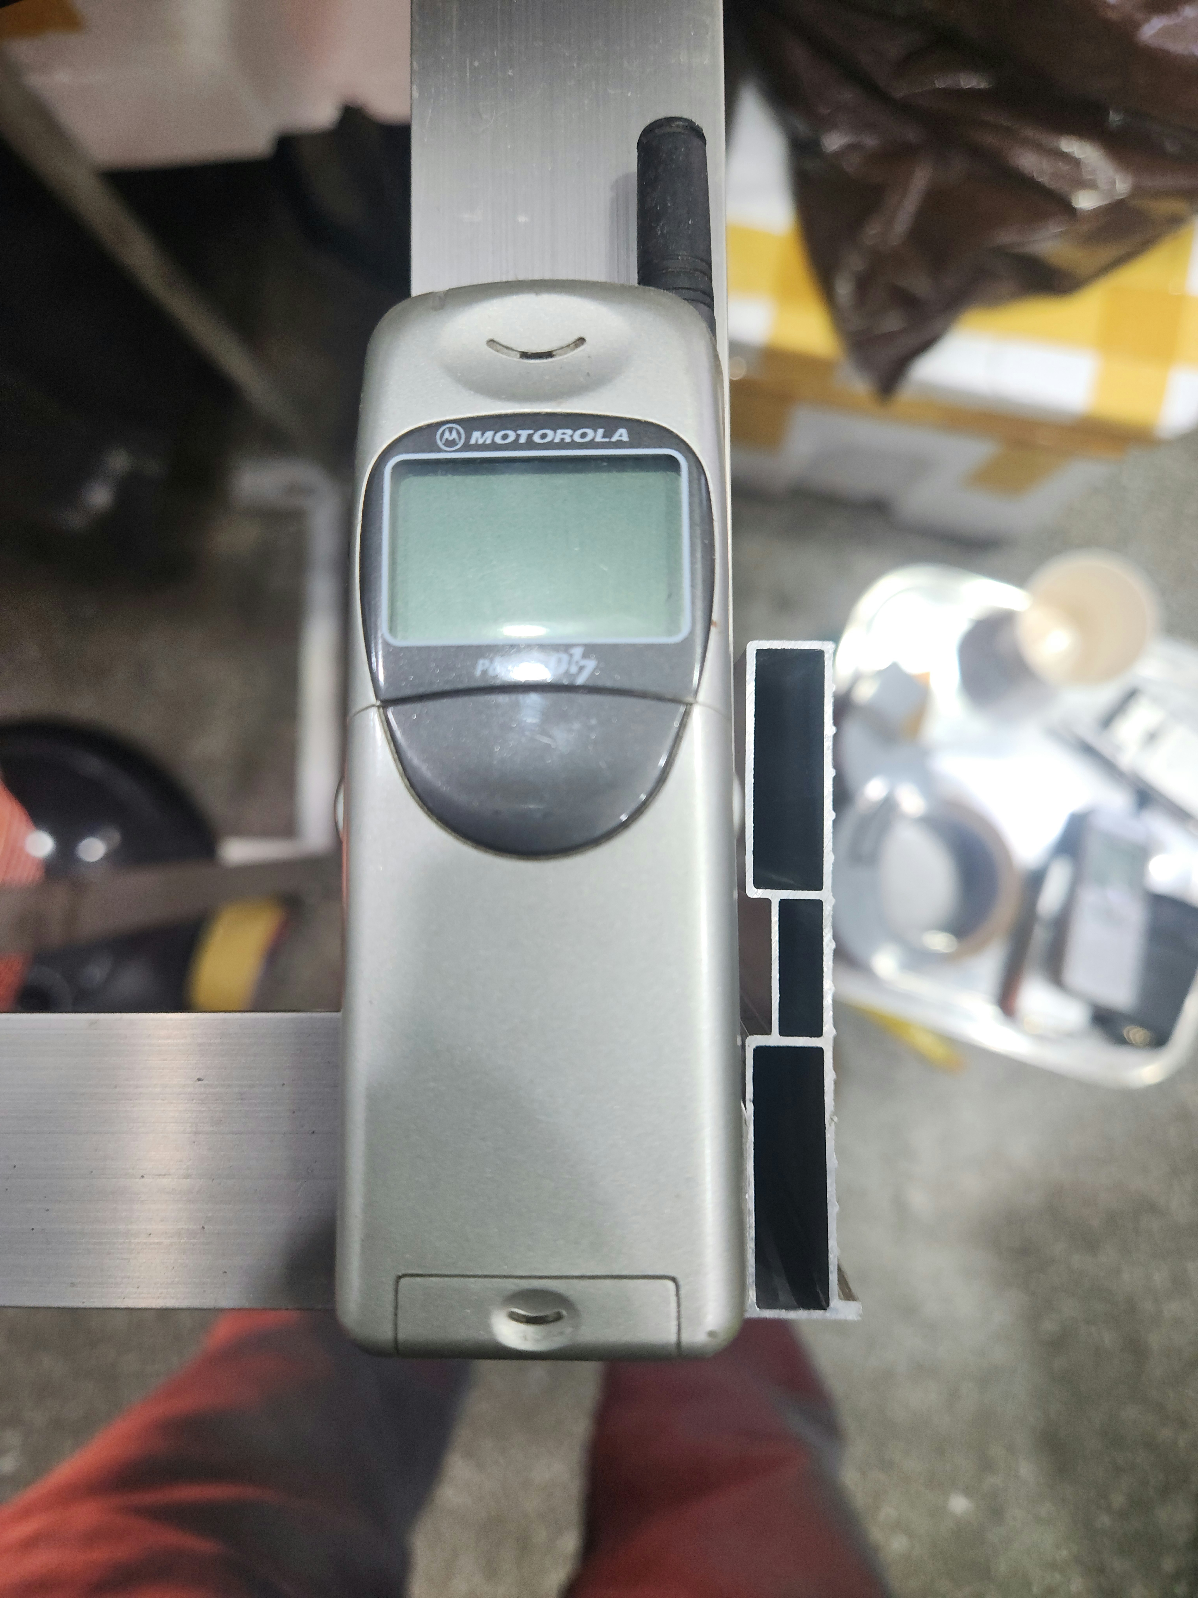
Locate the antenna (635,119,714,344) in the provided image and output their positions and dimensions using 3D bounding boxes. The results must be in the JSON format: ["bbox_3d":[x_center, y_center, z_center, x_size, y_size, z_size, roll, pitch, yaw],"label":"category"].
[{"bbox_3d":[0.011,-0.082,0.153,0.010,0.010,0.035,0,83,1],"label":"antenna"}]

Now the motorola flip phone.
[{"bbox_3d":[-0.007,-0.016,0.145,0.051,0.025,0.168,0,83,1],"label":"motorola flip phone"}]

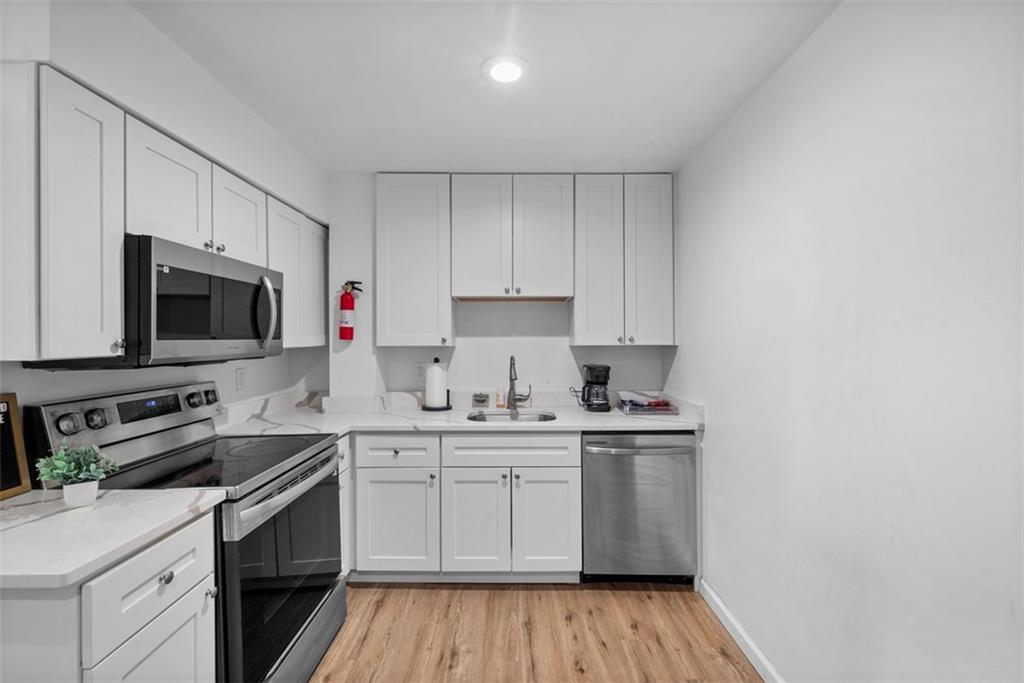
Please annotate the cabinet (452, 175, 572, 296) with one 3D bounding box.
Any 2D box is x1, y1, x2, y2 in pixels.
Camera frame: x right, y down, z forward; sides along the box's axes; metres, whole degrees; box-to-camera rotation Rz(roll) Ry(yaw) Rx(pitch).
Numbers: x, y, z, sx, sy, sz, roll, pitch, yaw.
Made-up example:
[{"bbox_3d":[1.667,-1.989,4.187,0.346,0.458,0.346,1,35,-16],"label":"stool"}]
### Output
[{"bbox_3d":[0.005,-0.654,2.774,0.755,0.764,0.330,0,1,0],"label":"cabinet"}]

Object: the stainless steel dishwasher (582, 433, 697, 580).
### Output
[{"bbox_3d":[0.683,0.908,2.583,0.605,0.855,0.620,0,1,0],"label":"stainless steel dishwasher"}]

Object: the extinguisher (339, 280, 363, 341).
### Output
[{"bbox_3d":[-0.963,-0.183,2.556,0.145,0.360,0.105,0,1,0],"label":"extinguisher"}]

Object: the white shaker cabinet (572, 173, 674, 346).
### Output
[{"bbox_3d":[0.689,-0.506,2.774,0.612,1.061,0.330,0,1,0],"label":"white shaker cabinet"}]

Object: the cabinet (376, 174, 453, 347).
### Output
[{"bbox_3d":[-0.603,-0.506,2.777,0.461,1.061,0.330,0,1,0],"label":"cabinet"}]

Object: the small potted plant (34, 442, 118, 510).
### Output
[{"bbox_3d":[-1.261,0.378,1.249,0.165,0.168,0.150,-1,1,-45],"label":"small potted plant"}]

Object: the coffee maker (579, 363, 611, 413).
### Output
[{"bbox_3d":[0.548,0.304,2.802,0.175,0.287,0.195,0,1,0],"label":"coffee maker"}]

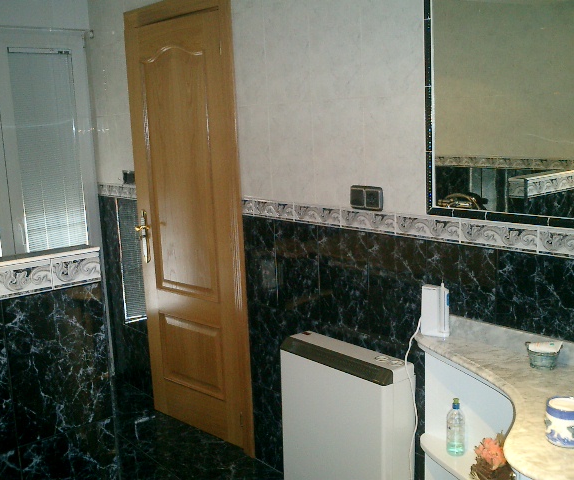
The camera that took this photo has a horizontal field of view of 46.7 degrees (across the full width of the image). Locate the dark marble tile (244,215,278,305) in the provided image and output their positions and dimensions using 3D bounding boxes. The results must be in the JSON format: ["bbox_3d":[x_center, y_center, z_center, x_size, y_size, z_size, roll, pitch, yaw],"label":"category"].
[{"bbox_3d":[-0.115,0.094,2.833,0.010,0.382,0.215,-11,13,-40],"label":"dark marble tile"}]

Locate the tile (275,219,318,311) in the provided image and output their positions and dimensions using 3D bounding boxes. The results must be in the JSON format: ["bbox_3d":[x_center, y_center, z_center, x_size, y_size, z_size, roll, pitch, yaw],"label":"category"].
[{"bbox_3d":[0.039,0.119,2.656,0.010,0.382,0.256,-11,13,-40],"label":"tile"}]

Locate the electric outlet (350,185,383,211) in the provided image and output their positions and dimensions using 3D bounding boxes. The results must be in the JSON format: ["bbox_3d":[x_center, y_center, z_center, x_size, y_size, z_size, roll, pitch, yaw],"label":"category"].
[{"bbox_3d":[0.274,-0.142,2.305,0.020,0.081,0.141,-11,13,-40],"label":"electric outlet"}]

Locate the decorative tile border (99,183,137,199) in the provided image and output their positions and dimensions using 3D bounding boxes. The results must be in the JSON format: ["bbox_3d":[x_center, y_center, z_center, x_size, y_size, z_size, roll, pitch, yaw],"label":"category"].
[{"bbox_3d":[-0.956,-0.274,3.745,0.012,0.071,0.479,-11,13,-40],"label":"decorative tile border"}]

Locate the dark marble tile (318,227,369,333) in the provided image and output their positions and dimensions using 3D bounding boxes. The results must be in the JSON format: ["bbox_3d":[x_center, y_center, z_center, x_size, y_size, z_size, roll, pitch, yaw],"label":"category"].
[{"bbox_3d":[0.207,0.147,2.465,0.010,0.382,0.256,-11,13,-40],"label":"dark marble tile"}]

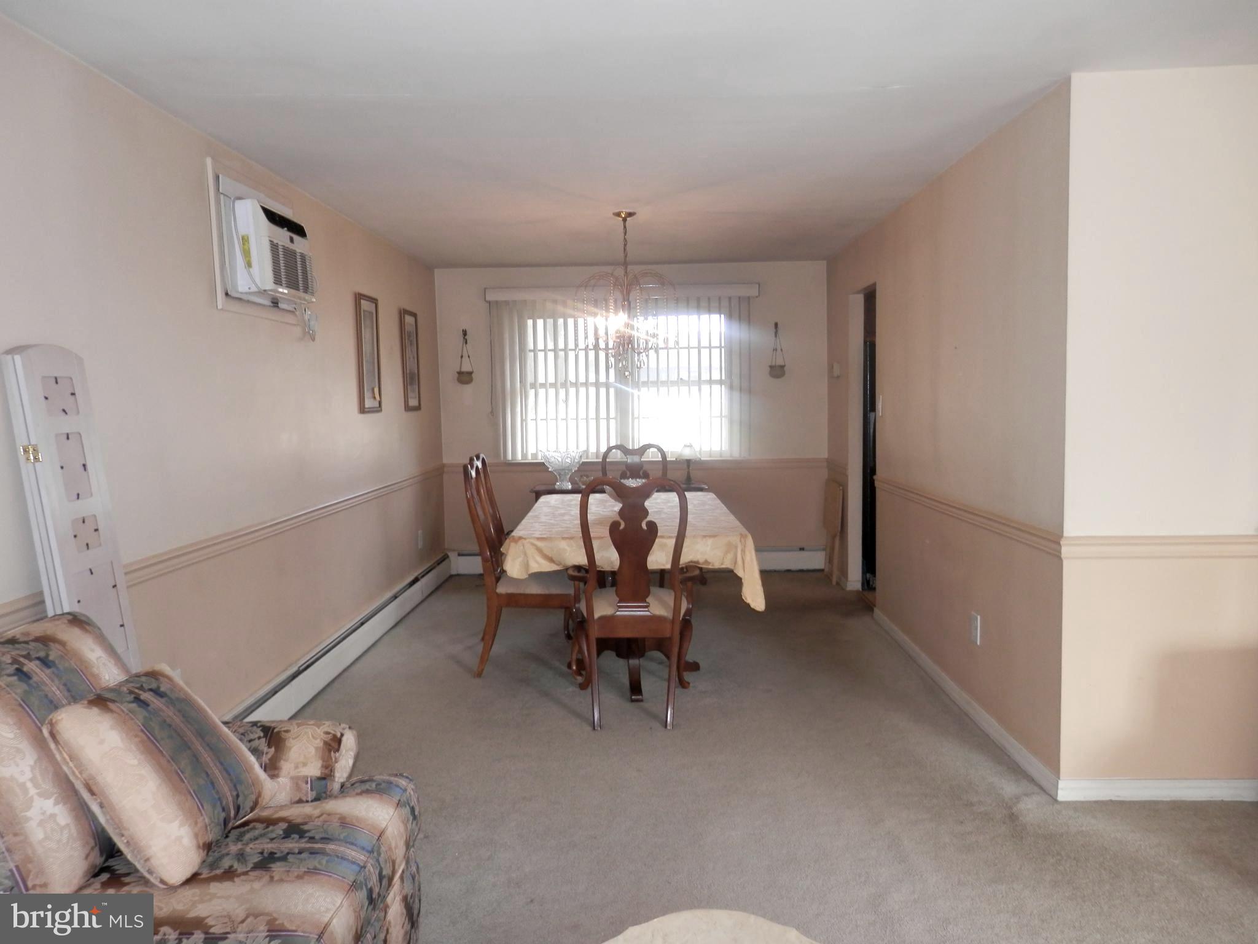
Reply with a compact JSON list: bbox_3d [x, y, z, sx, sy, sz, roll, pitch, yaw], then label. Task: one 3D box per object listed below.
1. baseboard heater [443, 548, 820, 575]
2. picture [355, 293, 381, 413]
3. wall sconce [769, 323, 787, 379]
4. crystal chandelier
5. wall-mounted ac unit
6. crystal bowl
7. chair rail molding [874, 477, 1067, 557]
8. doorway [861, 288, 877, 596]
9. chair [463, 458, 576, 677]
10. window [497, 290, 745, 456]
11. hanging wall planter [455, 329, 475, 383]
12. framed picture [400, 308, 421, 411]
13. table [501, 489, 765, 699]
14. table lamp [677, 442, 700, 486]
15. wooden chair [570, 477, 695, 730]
[{"bbox_3d":[0.037,0.692,7.029,2.895,0.185,0.063,-1,5,2],"label":"baseboard heater"},{"bbox_3d":[-1.519,-0.680,5.287,0.030,0.669,0.390,-1,5,1],"label":"picture"},{"bbox_3d":[1.119,-0.919,6.855,0.131,0.417,0.092,-1,5,2],"label":"wall sconce"},{"bbox_3d":[-0.015,-0.979,5.039,0.546,0.891,0.546,-1,5,1],"label":"crystal chandelier"},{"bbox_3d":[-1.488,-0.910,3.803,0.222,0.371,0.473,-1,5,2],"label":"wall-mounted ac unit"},{"bbox_3d":[-0.491,-0.019,6.716,0.327,0.290,0.327,-1,5,0],"label":"crystal bowl"},{"bbox_3d":[1.442,0.151,4.218,0.021,0.073,2.528,-1,5,2],"label":"chair rail molding"},{"bbox_3d":[1.539,-0.154,5.832,0.106,2.012,0.762,-1,5,2],"label":"doorway"},{"bbox_3d":[-0.524,0.487,4.720,0.591,1.064,0.492,-1,5,-2],"label":"chair"},{"bbox_3d":[-0.062,-0.745,7.025,2.041,1.311,0.099,-1,5,1],"label":"window"},{"bbox_3d":[-1.257,-0.886,6.970,0.134,0.430,0.123,-1,5,2],"label":"hanging wall planter"},{"bbox_3d":[-1.496,-0.754,6.210,0.030,0.675,0.390,-1,5,1],"label":"framed picture"},{"bbox_3d":[0.009,0.587,4.813,1.100,0.762,1.833,-1,5,-1],"label":"table"},{"bbox_3d":[0.452,-0.055,6.840,0.181,0.319,0.181,-1,5,1],"label":"table lamp"},{"bbox_3d":[0.027,0.519,3.955,0.560,1.038,0.589,-1,5,2],"label":"wooden chair"}]

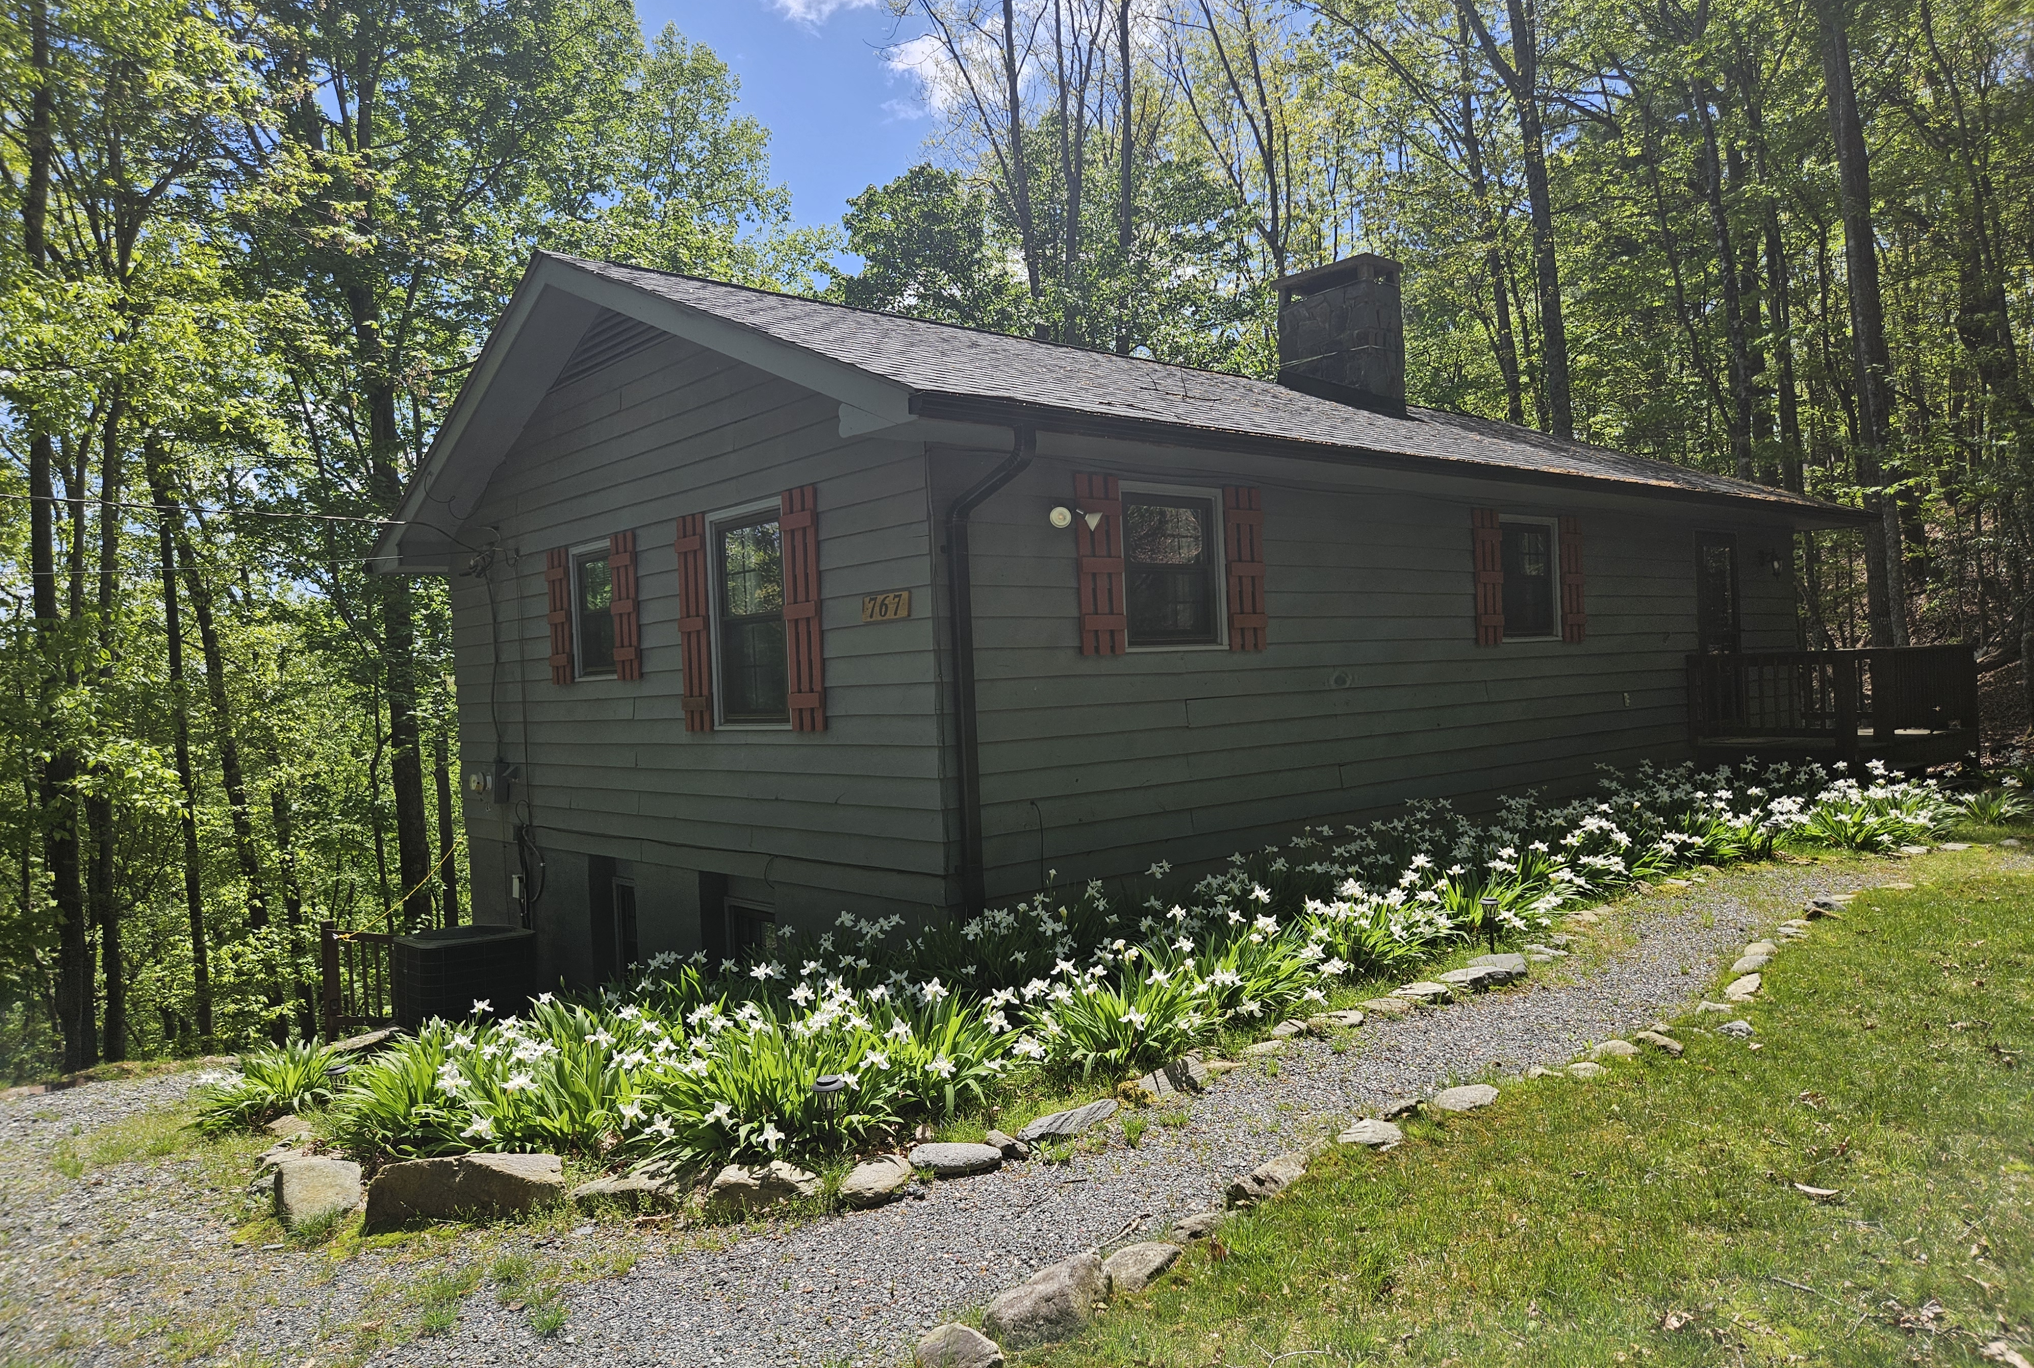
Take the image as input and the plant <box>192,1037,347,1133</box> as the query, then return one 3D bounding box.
[{"bbox_3d":[-2.948,1.533,5.347,0.580,0.340,0.480,-3,0,-29],"label":"plant"}]

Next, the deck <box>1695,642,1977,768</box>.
[{"bbox_3d":[8.690,0.145,14.340,3.700,1.030,1.450,-3,0,-41],"label":"deck"}]

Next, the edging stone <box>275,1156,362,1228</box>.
[{"bbox_3d":[-2.162,1.557,4.173,0.260,0.180,0.200,-3,0,-28],"label":"edging stone"}]

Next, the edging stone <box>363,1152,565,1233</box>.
[{"bbox_3d":[-1.678,1.527,4.175,0.550,0.200,0.260,-3,0,-9],"label":"edging stone"}]

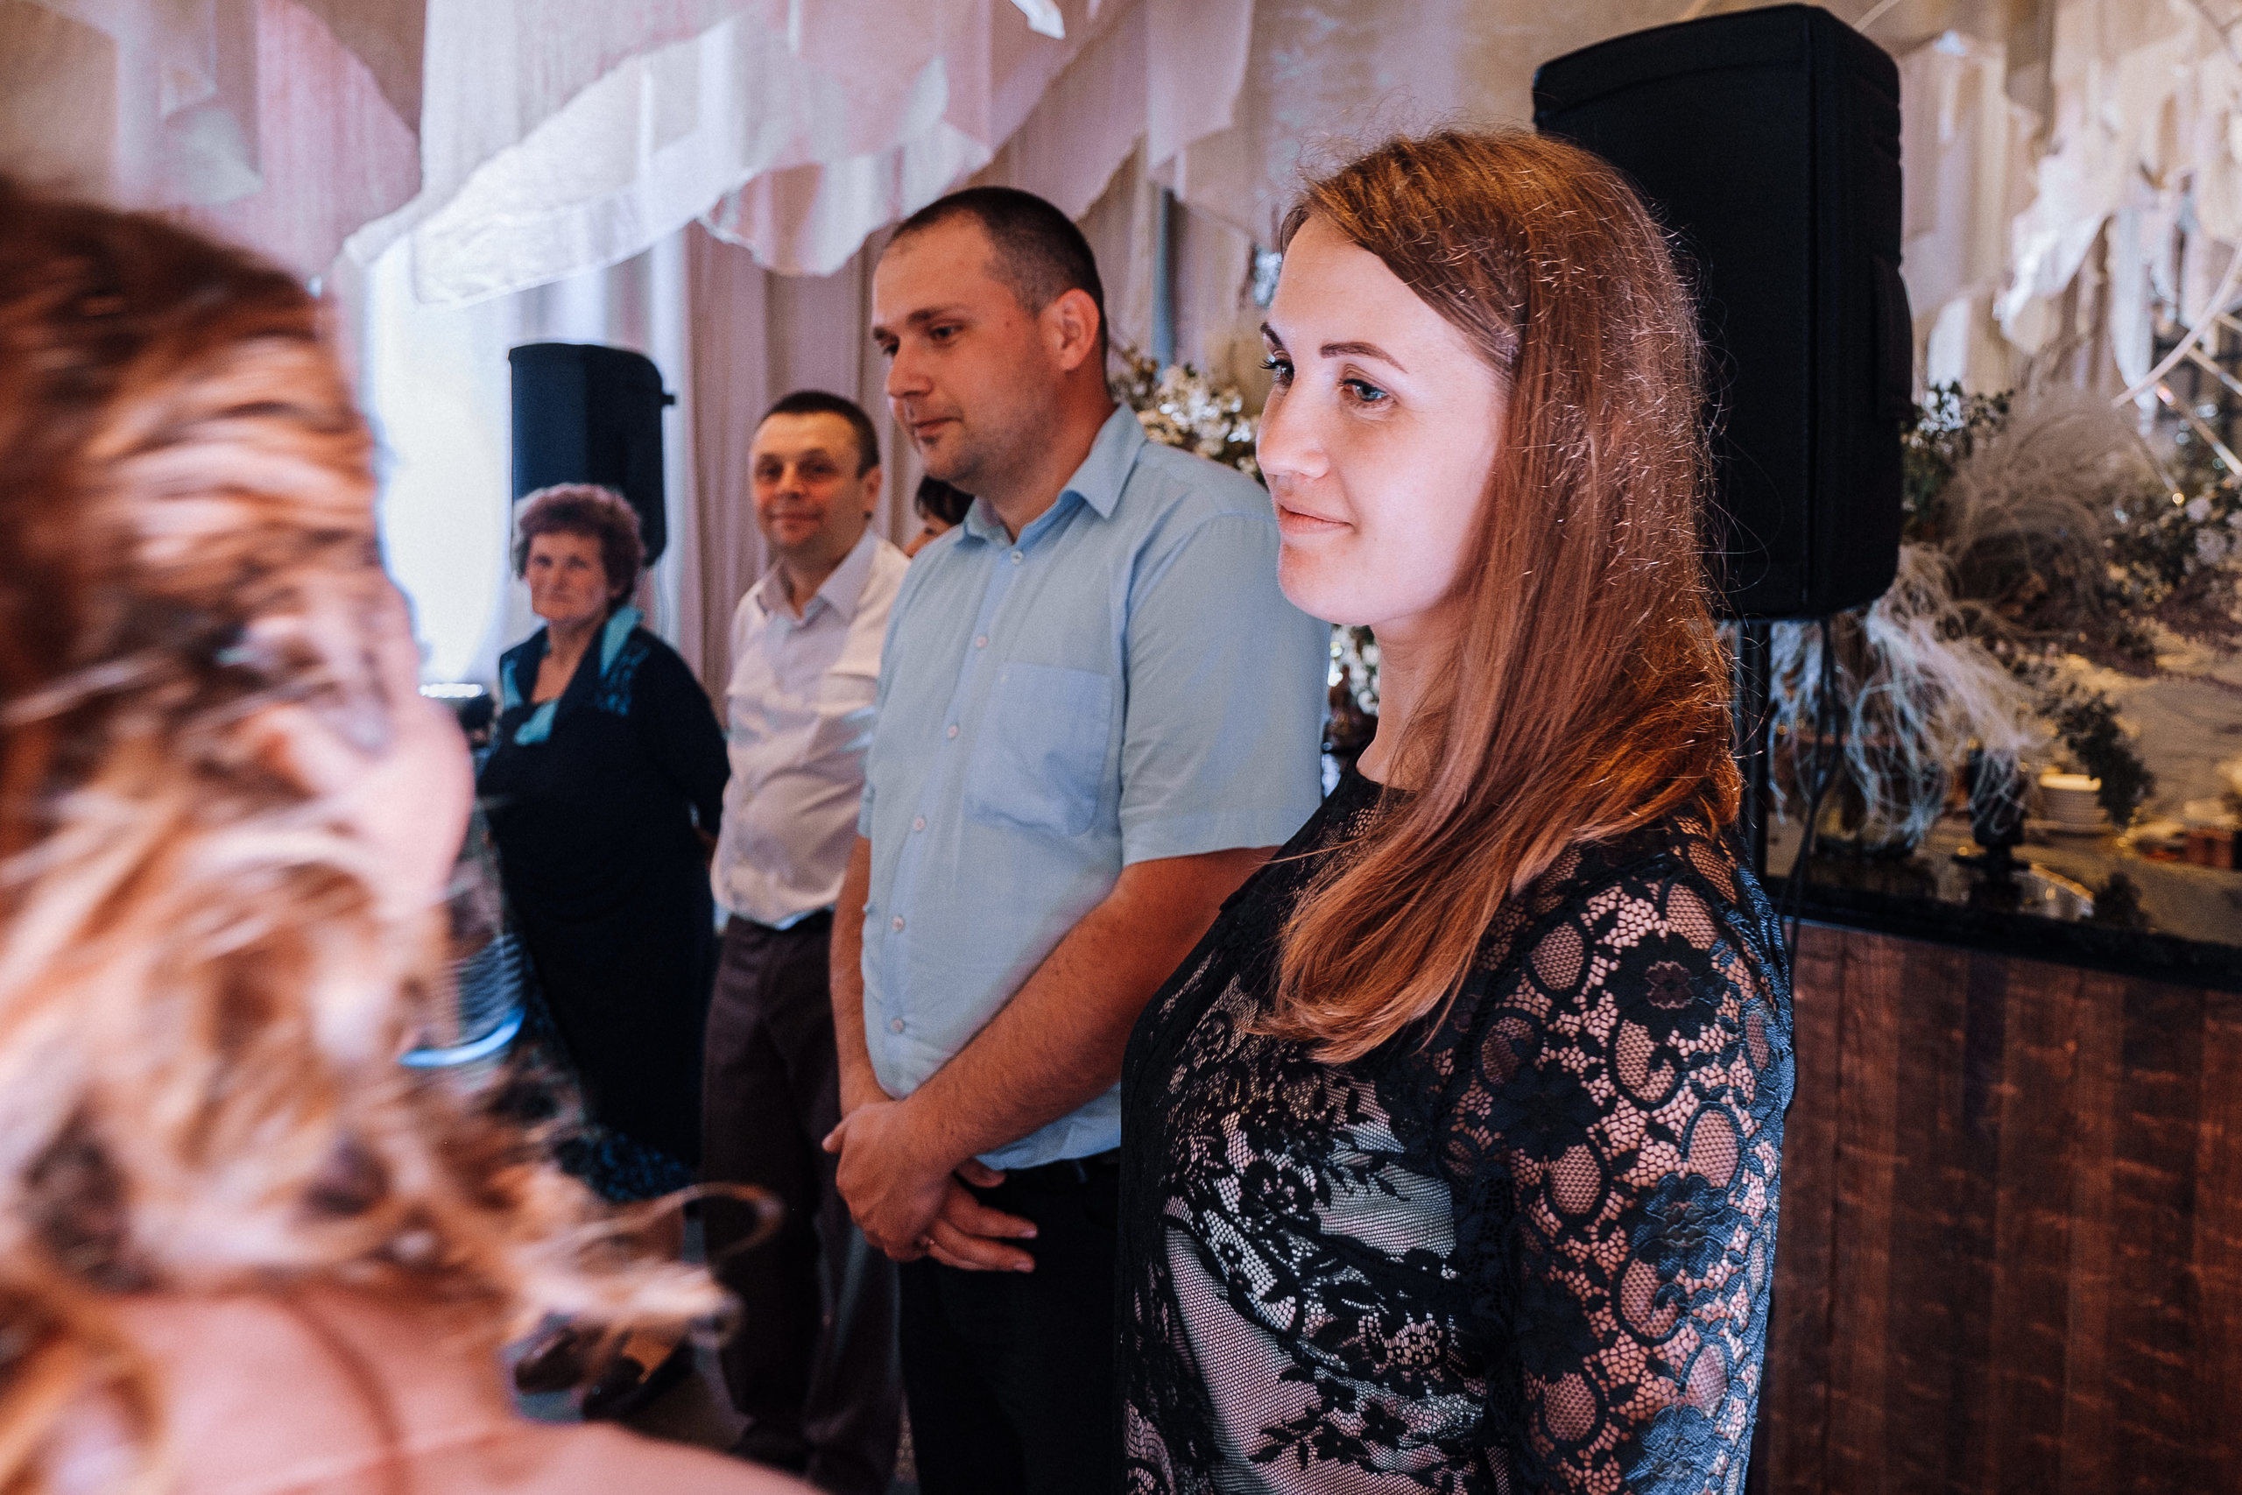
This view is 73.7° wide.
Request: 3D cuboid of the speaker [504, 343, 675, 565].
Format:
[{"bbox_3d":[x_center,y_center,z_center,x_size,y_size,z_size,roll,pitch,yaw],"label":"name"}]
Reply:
[{"bbox_3d":[-1.705,-0.917,4.844,0.365,0.670,0.345,2,5,33],"label":"speaker"}]

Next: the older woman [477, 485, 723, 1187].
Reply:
[{"bbox_3d":[-0.914,0.349,2.650,0.480,1.600,0.360,2,5,30],"label":"older woman"}]

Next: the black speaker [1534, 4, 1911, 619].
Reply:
[{"bbox_3d":[0.768,-0.510,1.920,0.345,0.670,0.365,-4,6,-43],"label":"black speaker"}]

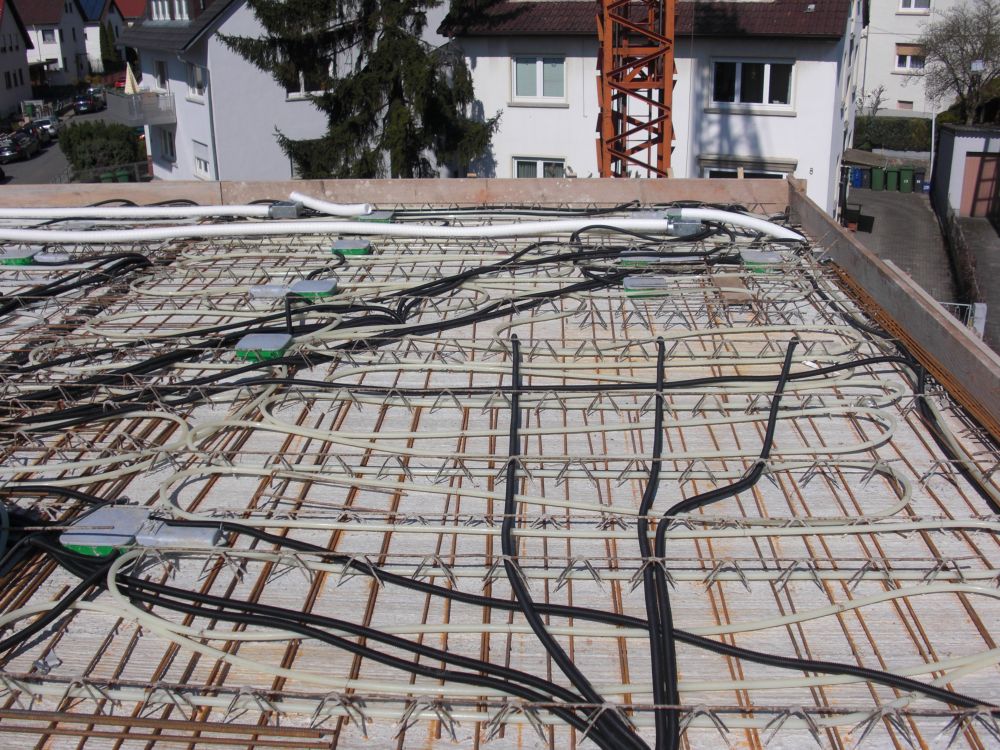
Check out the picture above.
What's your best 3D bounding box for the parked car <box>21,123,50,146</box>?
[{"bbox_3d":[-33.819,-17.575,75.122,1.770,1.480,4.350,-4,22,-9],"label":"parked car"}]

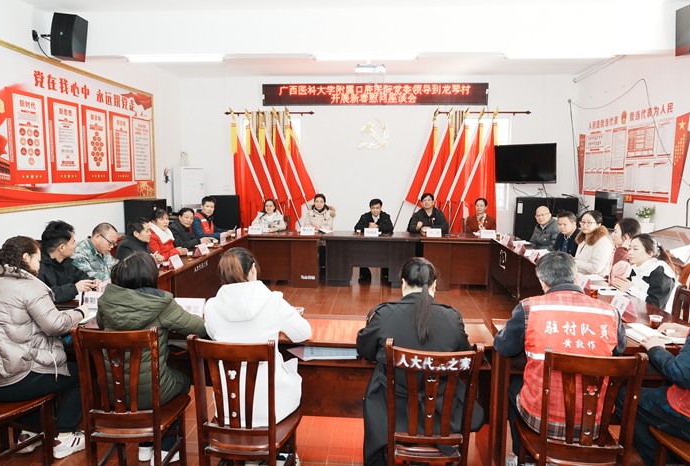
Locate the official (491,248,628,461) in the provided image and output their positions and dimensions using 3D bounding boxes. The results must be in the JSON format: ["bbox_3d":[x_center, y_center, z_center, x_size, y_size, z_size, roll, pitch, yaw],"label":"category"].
[{"bbox_3d":[1.054,0.718,2.702,0.600,1.280,0.770,1,7,9],"label":"official"}]

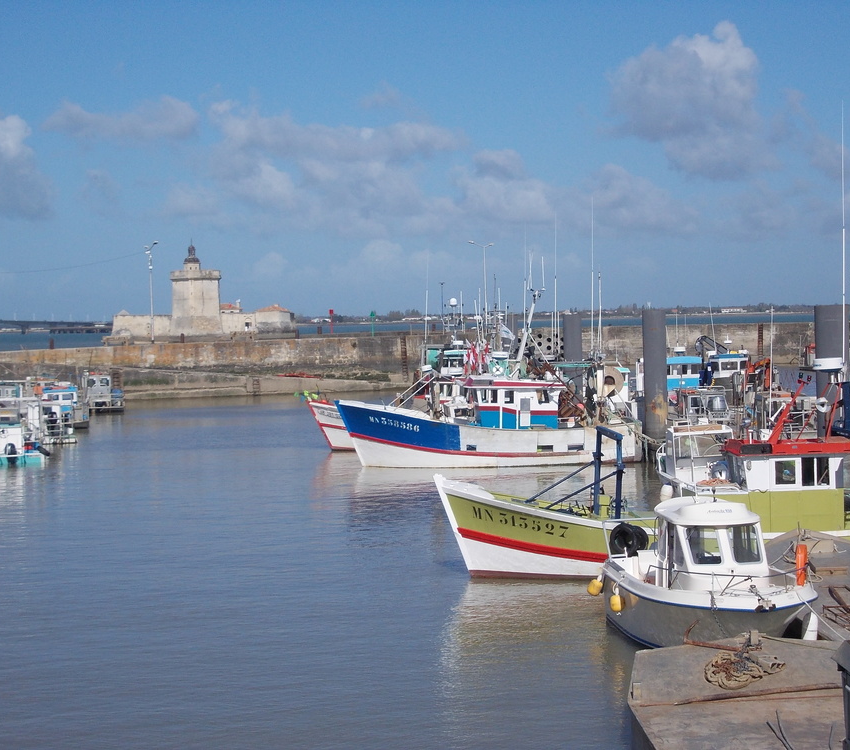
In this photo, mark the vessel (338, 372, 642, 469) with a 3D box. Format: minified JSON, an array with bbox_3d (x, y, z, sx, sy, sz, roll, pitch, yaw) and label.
[{"bbox_3d":[2.384,1.551,75.800,11.200,3.500,3.900,-1,2,3],"label":"vessel"}]

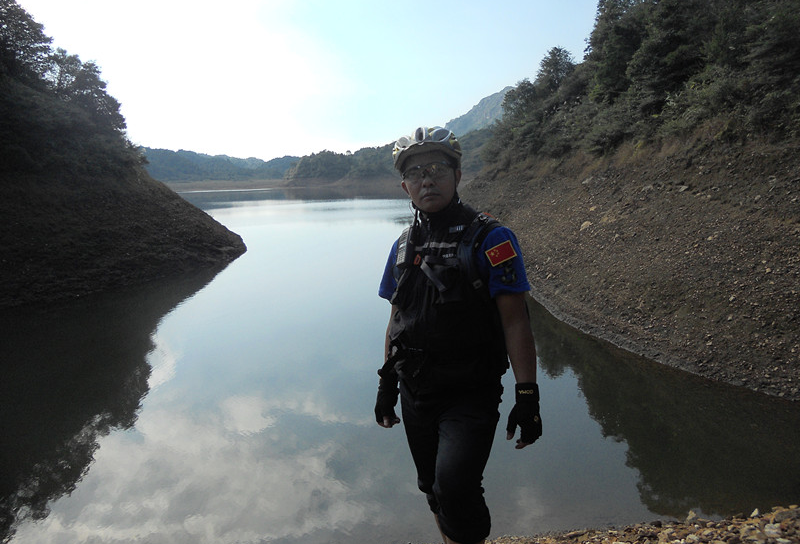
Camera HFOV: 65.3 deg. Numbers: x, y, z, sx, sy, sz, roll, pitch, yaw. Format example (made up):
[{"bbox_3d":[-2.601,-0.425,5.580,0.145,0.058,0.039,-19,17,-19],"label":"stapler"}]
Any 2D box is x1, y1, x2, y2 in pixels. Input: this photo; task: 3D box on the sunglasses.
[{"bbox_3d":[0.089,-0.304,1.960,0.150,0.050,0.140,-12,-2,9],"label":"sunglasses"}]

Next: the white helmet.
[{"bbox_3d":[0.076,-0.397,2.000,0.215,0.155,0.280,-11,-4,8],"label":"white helmet"}]

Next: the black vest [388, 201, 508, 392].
[{"bbox_3d":[0.157,0.068,2.100,0.400,0.600,0.270,0,7,27],"label":"black vest"}]

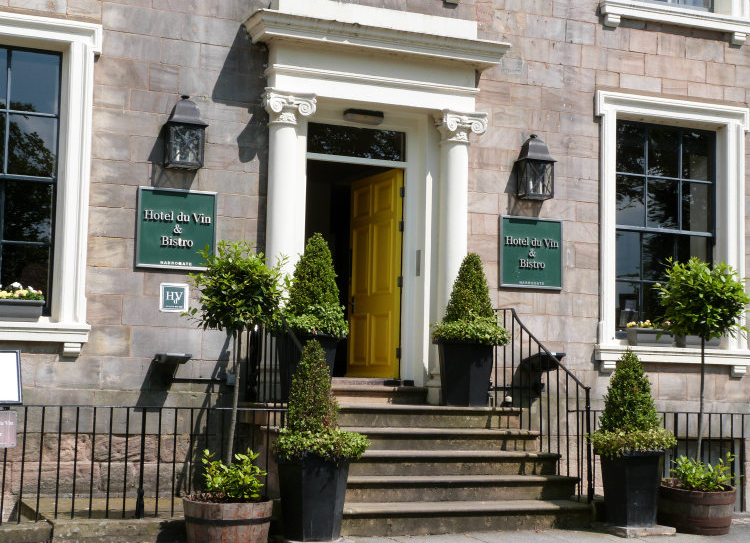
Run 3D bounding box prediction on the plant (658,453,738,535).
[{"bbox_3d":[2.631,1.802,10.257,0.643,0.628,0.643,3,-6,-22],"label":"plant"}]

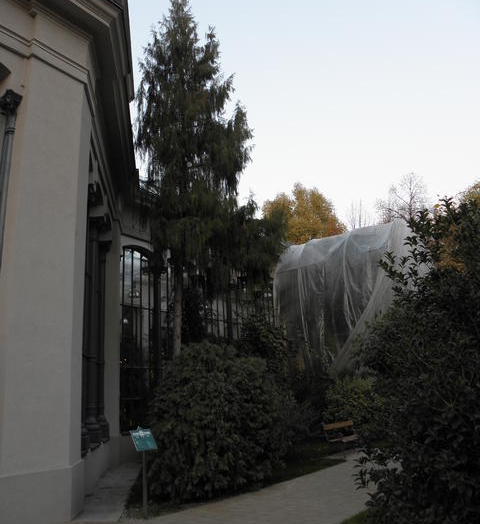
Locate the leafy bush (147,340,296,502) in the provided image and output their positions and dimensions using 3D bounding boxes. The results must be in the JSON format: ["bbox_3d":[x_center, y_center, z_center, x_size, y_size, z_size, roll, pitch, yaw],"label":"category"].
[{"bbox_3d":[-0.334,2.896,9.174,2.635,2.583,2.428,-3,-16,0],"label":"leafy bush"}]

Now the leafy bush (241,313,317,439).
[{"bbox_3d":[0.963,3.337,12.681,2.222,3.513,2.170,-3,-16,0],"label":"leafy bush"}]

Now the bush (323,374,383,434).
[{"bbox_3d":[3.251,4.298,13.768,2.015,2.015,1.912,-3,-16,0],"label":"bush"}]

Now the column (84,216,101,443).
[{"bbox_3d":[-3.196,1.461,10.486,0.310,4.960,0.310,-1,-16,-9],"label":"column"}]

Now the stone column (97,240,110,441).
[{"bbox_3d":[-3.445,1.955,12.176,0.310,4.960,0.310,-1,-16,-9],"label":"stone column"}]

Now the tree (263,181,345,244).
[{"bbox_3d":[4.930,2.398,33.616,6.510,16.327,6.407,-3,-16,0],"label":"tree"}]

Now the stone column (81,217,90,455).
[{"bbox_3d":[-3.016,1.211,9.265,0.300,4.805,0.300,-1,-16,-9],"label":"stone column"}]

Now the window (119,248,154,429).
[{"bbox_3d":[-2.821,2.024,13.167,0.227,5.167,1.240,-14,-19,34],"label":"window"}]

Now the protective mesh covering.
[{"bbox_3d":[3.849,2.536,17.052,4.650,6.923,3.410,-14,-19,34],"label":"protective mesh covering"}]

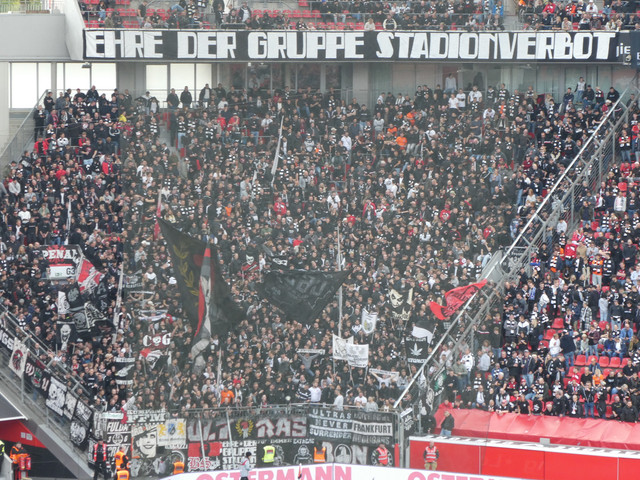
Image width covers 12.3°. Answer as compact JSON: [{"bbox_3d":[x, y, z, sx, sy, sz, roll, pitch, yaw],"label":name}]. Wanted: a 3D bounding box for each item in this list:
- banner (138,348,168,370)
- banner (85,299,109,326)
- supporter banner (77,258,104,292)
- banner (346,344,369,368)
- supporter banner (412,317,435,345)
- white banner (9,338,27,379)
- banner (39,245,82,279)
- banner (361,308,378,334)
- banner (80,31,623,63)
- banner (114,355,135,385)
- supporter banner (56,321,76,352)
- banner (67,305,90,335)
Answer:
[{"bbox_3d":[-7.064,5.070,125.500,1.273,0.933,0.200,0,8,-5],"label":"banner"},{"bbox_3d":[-9.633,3.168,127.500,1.010,1.100,0.150,-1,4,-12],"label":"banner"},{"bbox_3d":[-10.047,1.554,129.500,1.200,1.460,0.200,-1,4,-12],"label":"supporter banner"},{"bbox_3d":[1.612,4.921,125.500,0.891,1.061,0.120,1,8,3],"label":"banner"},{"bbox_3d":[4.461,3.879,127.500,0.948,1.173,0.150,0,5,0],"label":"supporter banner"},{"bbox_3d":[-13.032,5.118,128.008,0.070,1.477,0.933,-6,29,-46],"label":"white banner"},{"bbox_3d":[-11.448,0.948,130.500,1.900,1.470,0.120,-1,4,-12],"label":"banner"},{"bbox_3d":[2.180,3.568,129.500,0.700,1.103,0.100,0,5,0],"label":"banner"},{"bbox_3d":[1.565,-9.665,147.000,26.635,1.540,0.120,1,7,0],"label":"banner"},{"bbox_3d":[-8.261,5.472,125.000,0.830,1.240,0.100,0,4,-8],"label":"banner"},{"bbox_3d":[-10.744,4.105,125.500,0.827,1.336,0.120,-1,8,-12],"label":"supporter banner"},{"bbox_3d":[-10.447,3.508,128.500,0.951,1.247,0.100,1,5,8],"label":"banner"}]

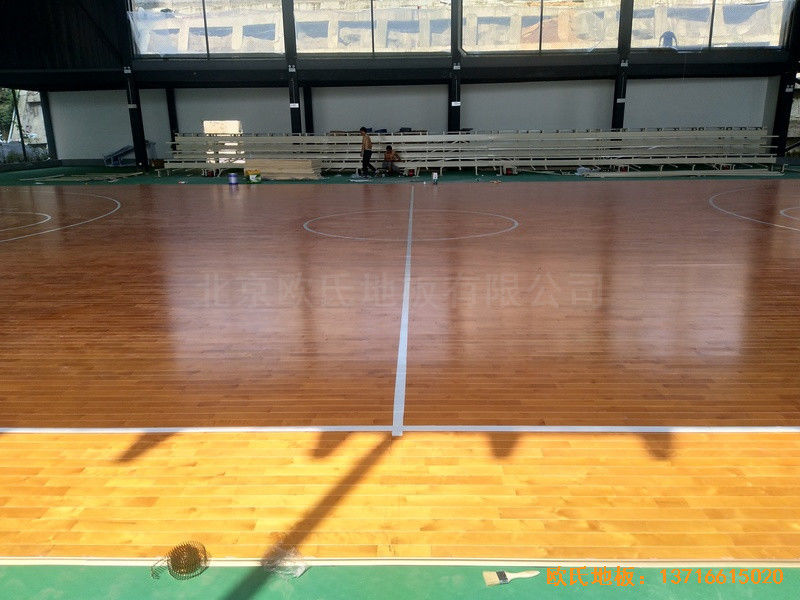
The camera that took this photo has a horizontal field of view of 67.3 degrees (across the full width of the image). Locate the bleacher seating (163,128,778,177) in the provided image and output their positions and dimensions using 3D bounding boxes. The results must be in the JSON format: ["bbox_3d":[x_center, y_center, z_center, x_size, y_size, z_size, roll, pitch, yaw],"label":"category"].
[{"bbox_3d":[2.483,-5.520,22.498,22.550,1.600,2.000,0,15,2],"label":"bleacher seating"}]

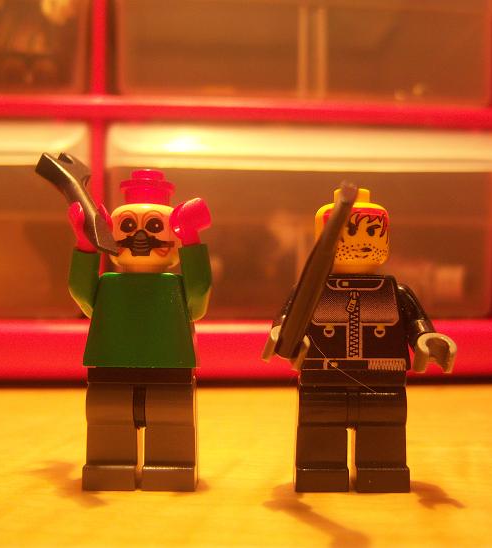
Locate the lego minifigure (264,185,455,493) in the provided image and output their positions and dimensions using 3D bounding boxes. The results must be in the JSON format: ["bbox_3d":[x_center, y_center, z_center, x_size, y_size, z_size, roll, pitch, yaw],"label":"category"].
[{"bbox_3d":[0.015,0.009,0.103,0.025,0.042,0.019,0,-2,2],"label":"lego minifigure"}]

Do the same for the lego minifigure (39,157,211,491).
[{"bbox_3d":[-0.016,0.007,0.105,0.023,0.044,0.018,0,-2,-1],"label":"lego minifigure"}]

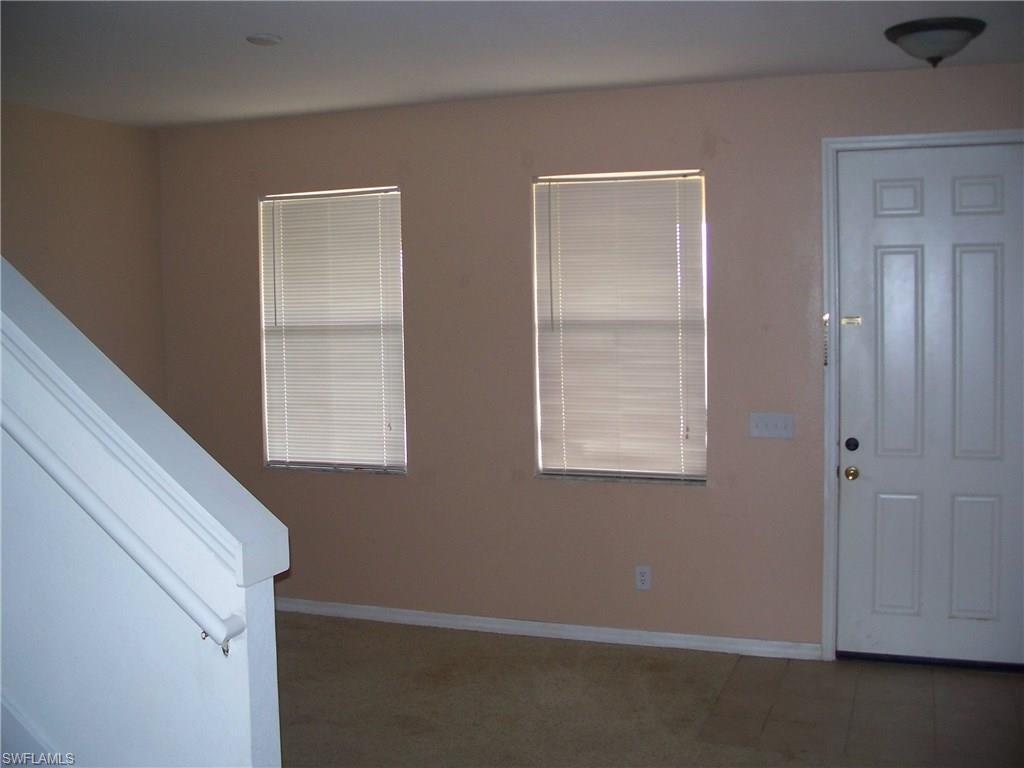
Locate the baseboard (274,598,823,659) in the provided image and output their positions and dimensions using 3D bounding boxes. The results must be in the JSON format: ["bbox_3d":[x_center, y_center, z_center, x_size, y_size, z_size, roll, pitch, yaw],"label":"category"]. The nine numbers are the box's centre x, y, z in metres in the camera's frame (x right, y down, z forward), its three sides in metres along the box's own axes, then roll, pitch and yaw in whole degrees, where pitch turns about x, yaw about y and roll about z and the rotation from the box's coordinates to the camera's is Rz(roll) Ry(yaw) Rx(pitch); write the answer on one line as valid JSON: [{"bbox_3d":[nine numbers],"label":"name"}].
[{"bbox_3d":[-0.116,1.280,5.851,3.415,0.082,0.017,1,4,19],"label":"baseboard"}]

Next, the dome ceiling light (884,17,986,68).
[{"bbox_3d":[1.639,-1.312,4.239,0.366,0.172,0.366,1,4,19],"label":"dome ceiling light"}]

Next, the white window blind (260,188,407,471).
[{"bbox_3d":[-0.994,-0.301,6.096,0.875,1.520,0.050,1,4,19],"label":"white window blind"}]

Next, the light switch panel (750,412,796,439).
[{"bbox_3d":[1.258,0.203,5.301,0.210,0.117,0.012,1,4,19],"label":"light switch panel"}]

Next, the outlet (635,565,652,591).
[{"bbox_3d":[0.668,0.986,5.561,0.075,0.120,0.012,1,4,19],"label":"outlet"}]

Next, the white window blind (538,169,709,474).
[{"bbox_3d":[0.549,-0.290,5.561,0.875,1.520,0.050,1,4,19],"label":"white window blind"}]

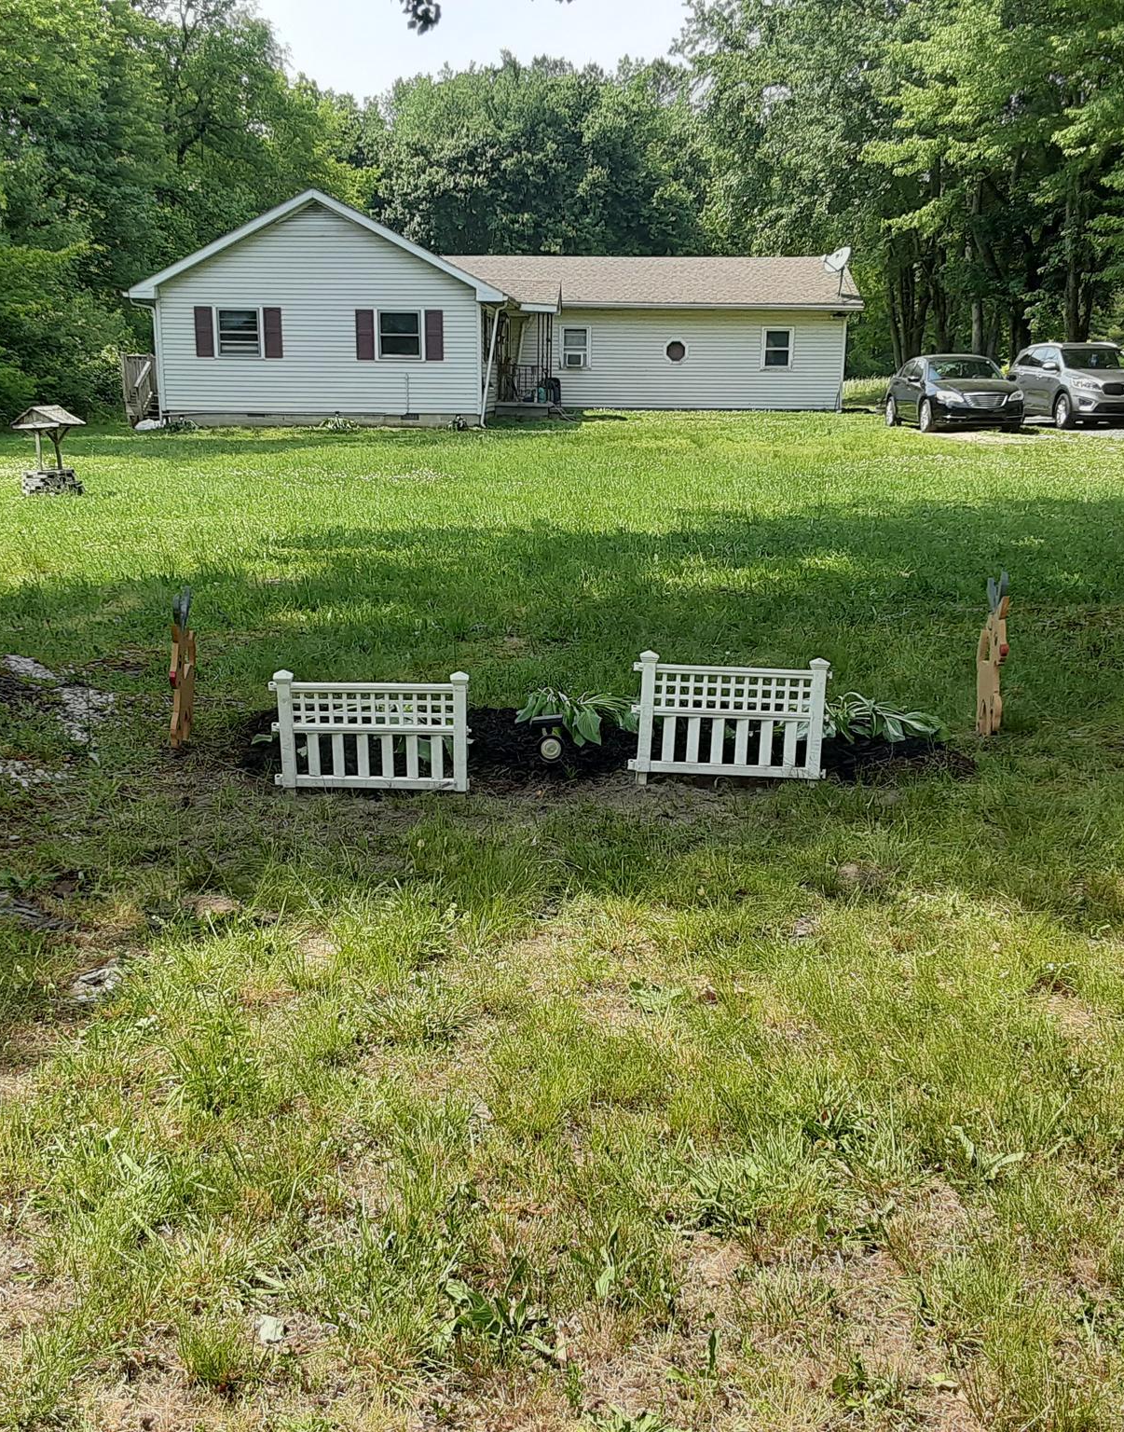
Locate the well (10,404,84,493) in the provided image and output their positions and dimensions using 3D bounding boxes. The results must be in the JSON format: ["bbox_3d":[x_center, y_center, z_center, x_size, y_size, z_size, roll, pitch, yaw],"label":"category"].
[{"bbox_3d":[-5.407,-2.813,15.700,0.560,0.900,0.600,2,14,7],"label":"well"}]

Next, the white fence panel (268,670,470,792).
[{"bbox_3d":[-0.656,0.054,5.120,0.670,0.415,0.065,0,18,2],"label":"white fence panel"}]

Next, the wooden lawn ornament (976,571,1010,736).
[{"bbox_3d":[1.653,-0.244,5.720,0.035,0.610,0.380,-2,14,4],"label":"wooden lawn ornament"}]

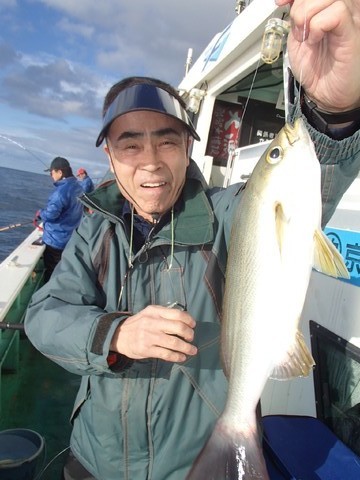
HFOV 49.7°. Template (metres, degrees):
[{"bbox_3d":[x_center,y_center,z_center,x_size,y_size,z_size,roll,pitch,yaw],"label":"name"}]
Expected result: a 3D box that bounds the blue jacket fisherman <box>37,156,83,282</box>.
[{"bbox_3d":[-1.250,0.040,3.920,0.520,1.740,0.540,9,6,1],"label":"blue jacket fisherman"}]

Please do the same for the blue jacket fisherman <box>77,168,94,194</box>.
[{"bbox_3d":[-1.940,-0.500,7.400,0.480,1.720,0.520,7,6,-18],"label":"blue jacket fisherman"}]

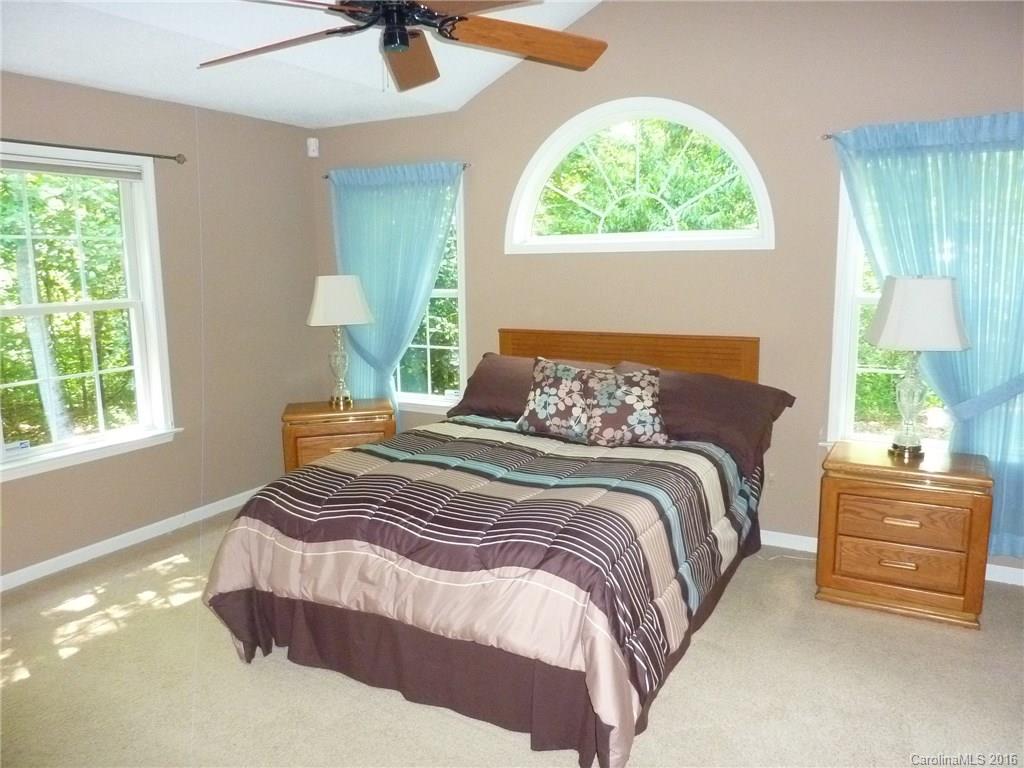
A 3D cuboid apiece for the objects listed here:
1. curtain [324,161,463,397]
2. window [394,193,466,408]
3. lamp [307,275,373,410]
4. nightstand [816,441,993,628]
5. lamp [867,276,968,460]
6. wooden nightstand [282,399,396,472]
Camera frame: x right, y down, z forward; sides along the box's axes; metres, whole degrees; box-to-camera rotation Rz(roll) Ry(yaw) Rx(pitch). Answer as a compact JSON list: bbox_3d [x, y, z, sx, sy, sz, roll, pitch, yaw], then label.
[{"bbox_3d":[-0.738,-0.403,4.844,1.070,1.975,0.110,4,11,29],"label":"curtain"},{"bbox_3d":[-0.712,-0.602,4.894,0.990,1.550,0.100,4,11,29],"label":"window"},{"bbox_3d":[-1.075,-0.258,4.681,0.400,0.800,0.370,-3,10,-12],"label":"lamp"},{"bbox_3d":[1.746,0.642,3.318,0.631,0.626,0.450,4,11,29],"label":"nightstand"},{"bbox_3d":[1.769,-0.068,3.252,0.400,0.795,0.370,4,11,29],"label":"lamp"},{"bbox_3d":[-1.079,0.460,4.710,0.631,0.626,0.450,-3,10,-12],"label":"wooden nightstand"}]

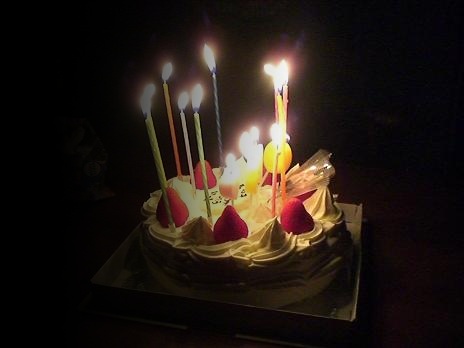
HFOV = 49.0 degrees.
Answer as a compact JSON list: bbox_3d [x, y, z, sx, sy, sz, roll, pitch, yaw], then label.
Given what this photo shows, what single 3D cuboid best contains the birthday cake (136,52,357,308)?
[{"bbox_3d":[0.012,-0.004,0.439,0.183,0.150,0.183,0,21,0],"label":"birthday cake"}]

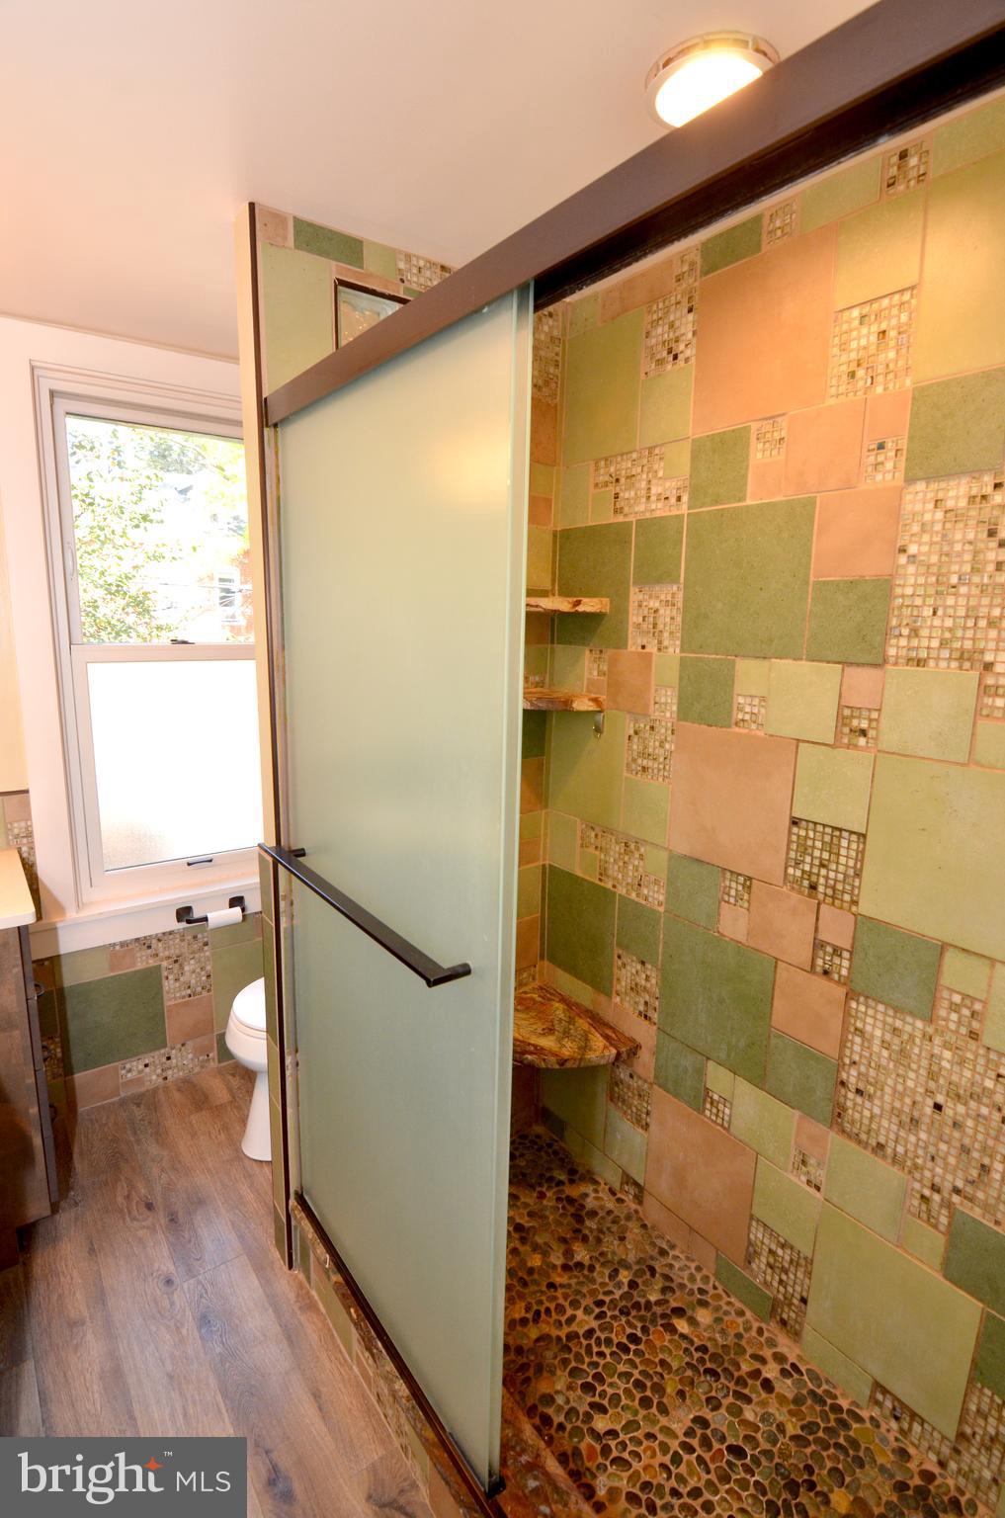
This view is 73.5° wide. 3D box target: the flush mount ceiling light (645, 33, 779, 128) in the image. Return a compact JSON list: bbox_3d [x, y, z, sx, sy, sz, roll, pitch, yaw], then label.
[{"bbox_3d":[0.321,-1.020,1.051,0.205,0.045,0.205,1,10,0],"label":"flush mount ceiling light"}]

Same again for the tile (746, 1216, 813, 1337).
[{"bbox_3d":[0.617,1.157,1.510,0.012,0.221,0.149,-7,12,-36],"label":"tile"}]

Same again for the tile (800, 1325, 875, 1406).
[{"bbox_3d":[0.697,1.256,1.394,0.010,0.068,0.150,-6,12,-35],"label":"tile"}]

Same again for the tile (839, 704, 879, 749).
[{"bbox_3d":[0.657,-0.057,1.234,0.010,0.073,0.071,-6,13,-35],"label":"tile"}]

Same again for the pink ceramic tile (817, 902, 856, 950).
[{"bbox_3d":[0.655,0.324,1.315,0.011,0.074,0.074,-6,12,-35],"label":"pink ceramic tile"}]

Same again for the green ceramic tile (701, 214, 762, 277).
[{"bbox_3d":[0.469,-1.034,1.371,0.012,0.080,0.149,-7,12,-36],"label":"green ceramic tile"}]

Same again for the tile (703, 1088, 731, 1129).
[{"bbox_3d":[0.511,0.824,1.595,0.011,0.074,0.074,-6,12,-35],"label":"tile"}]

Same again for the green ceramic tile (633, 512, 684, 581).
[{"bbox_3d":[0.376,-0.485,1.590,0.012,0.152,0.149,-7,12,-36],"label":"green ceramic tile"}]

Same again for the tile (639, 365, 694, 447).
[{"bbox_3d":[0.377,-0.802,1.540,0.010,0.150,0.149,-7,13,-36],"label":"tile"}]

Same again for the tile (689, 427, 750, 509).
[{"bbox_3d":[0.458,-0.607,1.413,0.010,0.146,0.146,-8,14,-38],"label":"tile"}]

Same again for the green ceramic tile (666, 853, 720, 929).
[{"bbox_3d":[0.455,0.313,1.597,0.010,0.150,0.150,-6,12,-35],"label":"green ceramic tile"}]

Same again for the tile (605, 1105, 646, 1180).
[{"bbox_3d":[0.343,1.061,1.854,0.010,0.146,0.146,-8,14,-38],"label":"tile"}]

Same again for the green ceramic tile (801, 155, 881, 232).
[{"bbox_3d":[0.601,-0.994,1.192,0.012,0.076,0.149,-7,12,-36],"label":"green ceramic tile"}]

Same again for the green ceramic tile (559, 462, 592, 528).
[{"bbox_3d":[0.201,-0.702,1.797,0.010,0.152,0.113,-7,13,-36],"label":"green ceramic tile"}]

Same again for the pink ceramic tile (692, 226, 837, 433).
[{"bbox_3d":[0.503,-0.820,1.317,0.010,0.298,0.298,-8,14,-38],"label":"pink ceramic tile"}]

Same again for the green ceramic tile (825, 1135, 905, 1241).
[{"bbox_3d":[0.711,0.835,1.313,0.011,0.149,0.149,-6,12,-35],"label":"green ceramic tile"}]

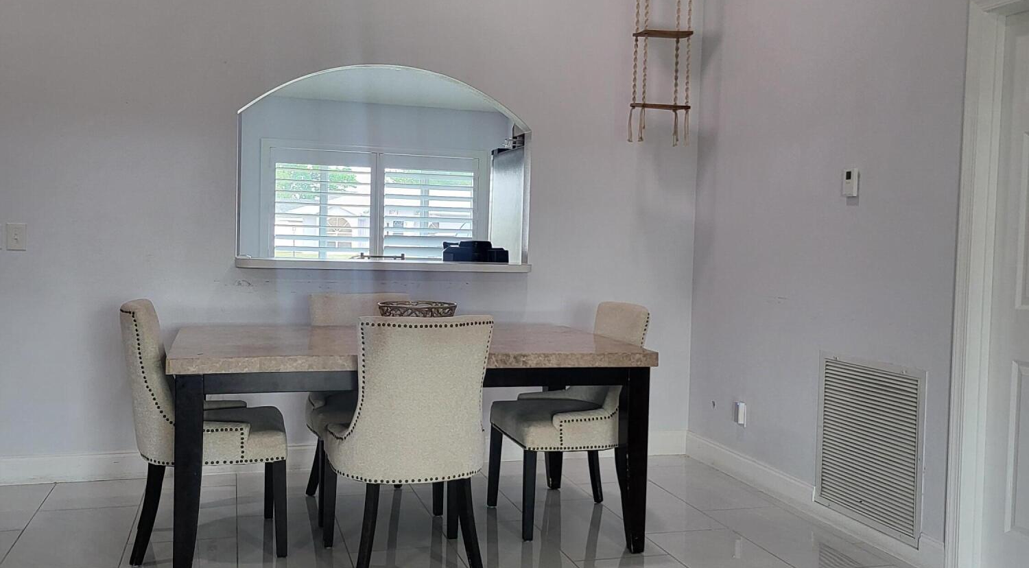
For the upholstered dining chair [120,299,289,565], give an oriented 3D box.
[{"bbox_3d":[-1.179,0.524,3.652,0.594,0.941,0.564,0,3,-19],"label":"upholstered dining chair"}]

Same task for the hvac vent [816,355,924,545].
[{"bbox_3d":[1.444,0.655,3.914,0.030,0.667,0.675,1,3,-16],"label":"hvac vent"}]

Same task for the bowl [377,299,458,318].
[{"bbox_3d":[-0.391,0.157,3.850,0.315,0.139,0.315,1,3,-16],"label":"bowl"}]

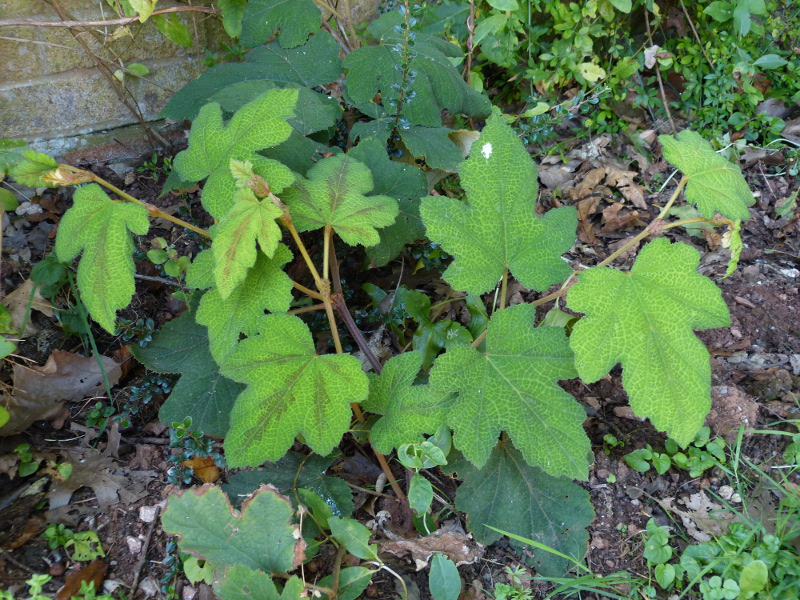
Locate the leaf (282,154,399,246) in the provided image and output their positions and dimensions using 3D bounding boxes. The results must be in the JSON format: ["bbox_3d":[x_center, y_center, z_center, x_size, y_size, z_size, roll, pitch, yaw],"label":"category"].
[{"bbox_3d":[-0.049,-0.086,0.739,0.101,0.026,0.102,7,53,3],"label":"leaf"}]

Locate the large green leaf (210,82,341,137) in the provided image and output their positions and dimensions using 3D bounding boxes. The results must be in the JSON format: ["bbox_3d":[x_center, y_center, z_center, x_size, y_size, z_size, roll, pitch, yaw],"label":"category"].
[{"bbox_3d":[-0.136,-0.206,0.951,0.145,0.030,0.080,-6,65,-7],"label":"large green leaf"}]

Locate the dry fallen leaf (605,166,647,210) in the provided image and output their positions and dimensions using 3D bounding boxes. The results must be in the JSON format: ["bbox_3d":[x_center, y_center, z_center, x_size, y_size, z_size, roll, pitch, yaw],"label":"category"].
[{"bbox_3d":[0.299,-0.147,1.153,0.045,0.022,0.091,-21,50,-11],"label":"dry fallen leaf"}]

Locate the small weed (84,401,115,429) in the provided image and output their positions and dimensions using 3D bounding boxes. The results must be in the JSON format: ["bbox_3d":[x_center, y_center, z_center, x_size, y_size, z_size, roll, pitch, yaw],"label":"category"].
[{"bbox_3d":[-0.244,0.093,0.714,0.024,0.018,0.024,0,30,0],"label":"small weed"}]

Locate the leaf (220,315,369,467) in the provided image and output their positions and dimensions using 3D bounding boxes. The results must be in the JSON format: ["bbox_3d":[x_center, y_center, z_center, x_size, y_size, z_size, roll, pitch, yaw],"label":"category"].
[{"bbox_3d":[-0.096,0.076,0.694,0.112,0.030,0.131,33,72,15],"label":"leaf"}]

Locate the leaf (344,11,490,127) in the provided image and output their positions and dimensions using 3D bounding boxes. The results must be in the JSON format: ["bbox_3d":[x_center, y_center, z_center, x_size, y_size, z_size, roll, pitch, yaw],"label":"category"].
[{"bbox_3d":[0.012,-0.280,1.120,0.160,0.061,0.196,-36,73,-12],"label":"leaf"}]

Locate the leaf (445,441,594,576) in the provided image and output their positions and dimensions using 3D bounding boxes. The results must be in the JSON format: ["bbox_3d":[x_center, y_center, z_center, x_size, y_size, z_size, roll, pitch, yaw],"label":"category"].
[{"bbox_3d":[0.100,0.155,0.703,0.107,0.025,0.132,-18,58,-7],"label":"leaf"}]

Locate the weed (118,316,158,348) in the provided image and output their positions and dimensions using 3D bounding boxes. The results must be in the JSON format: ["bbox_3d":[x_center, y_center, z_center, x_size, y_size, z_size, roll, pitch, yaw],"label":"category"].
[{"bbox_3d":[-0.246,0.031,0.826,0.038,0.024,0.034,0,30,0],"label":"weed"}]

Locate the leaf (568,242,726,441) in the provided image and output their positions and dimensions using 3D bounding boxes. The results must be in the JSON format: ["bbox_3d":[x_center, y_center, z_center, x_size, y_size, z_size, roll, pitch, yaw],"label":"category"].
[{"bbox_3d":[0.204,0.039,0.705,0.128,0.163,0.045,-17,-4,2],"label":"leaf"}]

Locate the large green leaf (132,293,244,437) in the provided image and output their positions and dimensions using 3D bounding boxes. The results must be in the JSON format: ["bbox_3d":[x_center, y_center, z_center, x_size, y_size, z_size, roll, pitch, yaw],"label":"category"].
[{"bbox_3d":[-0.175,0.058,0.785,0.132,0.030,0.127,14,63,5],"label":"large green leaf"}]

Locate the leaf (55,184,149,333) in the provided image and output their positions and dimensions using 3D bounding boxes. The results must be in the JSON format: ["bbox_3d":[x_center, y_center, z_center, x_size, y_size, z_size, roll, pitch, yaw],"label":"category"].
[{"bbox_3d":[-0.251,-0.035,0.750,0.078,0.127,0.040,-6,1,-6],"label":"leaf"}]

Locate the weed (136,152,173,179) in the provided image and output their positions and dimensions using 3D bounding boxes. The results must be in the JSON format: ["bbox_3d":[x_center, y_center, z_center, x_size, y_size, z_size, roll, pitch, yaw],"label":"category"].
[{"bbox_3d":[-0.302,-0.163,1.082,0.042,0.024,0.034,0,38,0],"label":"weed"}]

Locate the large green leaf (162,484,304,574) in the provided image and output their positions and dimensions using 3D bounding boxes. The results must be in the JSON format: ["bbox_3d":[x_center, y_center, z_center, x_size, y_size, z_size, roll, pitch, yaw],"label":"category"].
[{"bbox_3d":[-0.127,0.173,0.665,0.100,0.030,0.086,-11,53,-9],"label":"large green leaf"}]

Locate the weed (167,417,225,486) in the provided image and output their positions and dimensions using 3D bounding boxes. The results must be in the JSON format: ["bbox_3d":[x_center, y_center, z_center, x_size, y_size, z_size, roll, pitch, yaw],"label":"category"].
[{"bbox_3d":[-0.169,0.127,0.727,0.047,0.036,0.043,0,38,0],"label":"weed"}]

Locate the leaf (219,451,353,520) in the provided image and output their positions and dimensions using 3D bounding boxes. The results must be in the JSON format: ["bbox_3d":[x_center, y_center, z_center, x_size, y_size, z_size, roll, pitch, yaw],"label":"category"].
[{"bbox_3d":[-0.079,0.138,0.621,0.092,0.020,0.081,-4,39,-8],"label":"leaf"}]

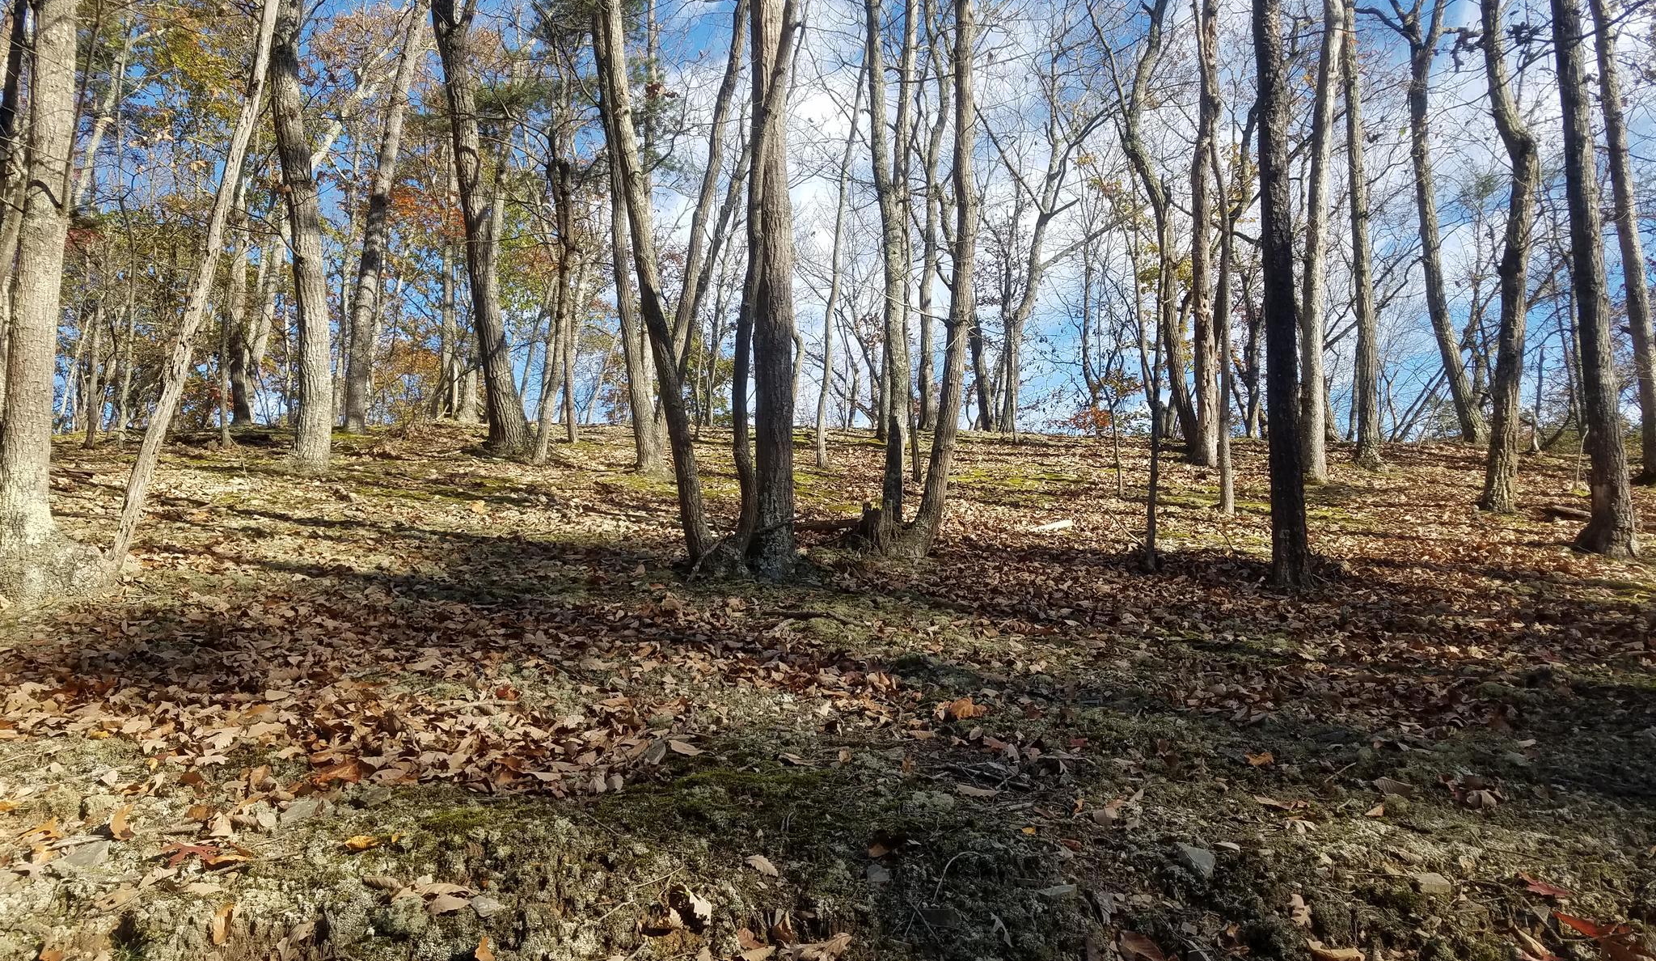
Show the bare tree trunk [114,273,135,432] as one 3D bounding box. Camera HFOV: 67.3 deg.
[{"bbox_3d":[-11.377,-2.070,20.124,0.308,2.591,0.270,0,-5,0],"label":"bare tree trunk"}]

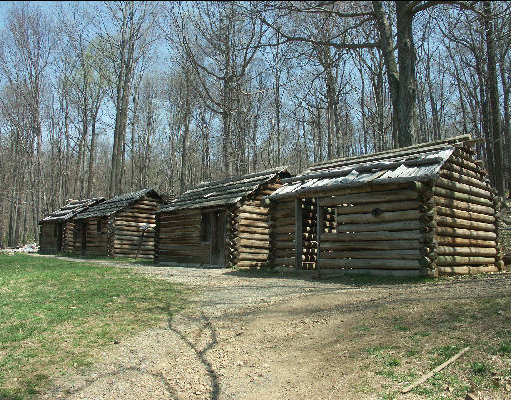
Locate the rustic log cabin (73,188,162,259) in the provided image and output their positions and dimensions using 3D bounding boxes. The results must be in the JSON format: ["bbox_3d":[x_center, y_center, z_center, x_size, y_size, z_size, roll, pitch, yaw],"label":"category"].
[{"bbox_3d":[-7.150,1.440,24.200,4.400,3.500,5.200,6,-9,-41],"label":"rustic log cabin"}]

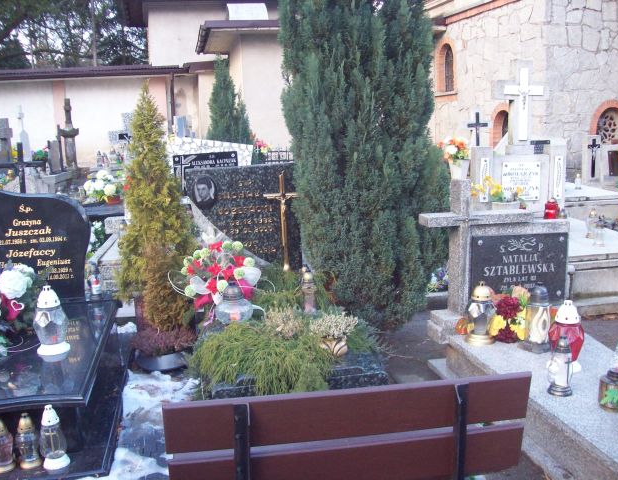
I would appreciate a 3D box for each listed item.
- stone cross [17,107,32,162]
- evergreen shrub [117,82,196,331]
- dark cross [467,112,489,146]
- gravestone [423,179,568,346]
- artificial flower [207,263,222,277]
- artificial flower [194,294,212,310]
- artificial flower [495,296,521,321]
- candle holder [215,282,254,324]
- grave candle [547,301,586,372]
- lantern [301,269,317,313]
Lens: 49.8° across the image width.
[{"bbox_3d":[-5.553,-2.070,13.000,0.220,1.080,0.180,-2,10,-8],"label":"stone cross"},{"bbox_3d":[-1.020,-0.224,4.450,0.480,1.630,0.480,-3,10,-11],"label":"evergreen shrub"},{"bbox_3d":[2.394,-1.546,9.400,0.325,0.520,0.050,-3,10,-12],"label":"dark cross"},{"bbox_3d":[1.200,0.105,4.295,0.990,1.030,0.280,-3,10,-12],"label":"gravestone"},{"bbox_3d":[-0.582,0.182,4.100,0.085,0.080,0.050,-2,9,-8],"label":"artificial flower"},{"bbox_3d":[-0.648,0.380,4.050,0.105,0.095,0.060,-2,9,-9],"label":"artificial flower"},{"bbox_3d":[1.079,0.370,3.600,0.135,0.125,0.110,2,9,17],"label":"artificial flower"},{"bbox_3d":[-0.442,0.383,3.950,0.215,0.265,0.215,-3,9,-12],"label":"candle holder"},{"bbox_3d":[1.211,0.451,3.137,0.165,0.333,0.165,-3,10,-12],"label":"grave candle"},{"bbox_3d":[0.003,0.332,4.250,0.095,0.300,0.095,-3,9,-12],"label":"lantern"}]

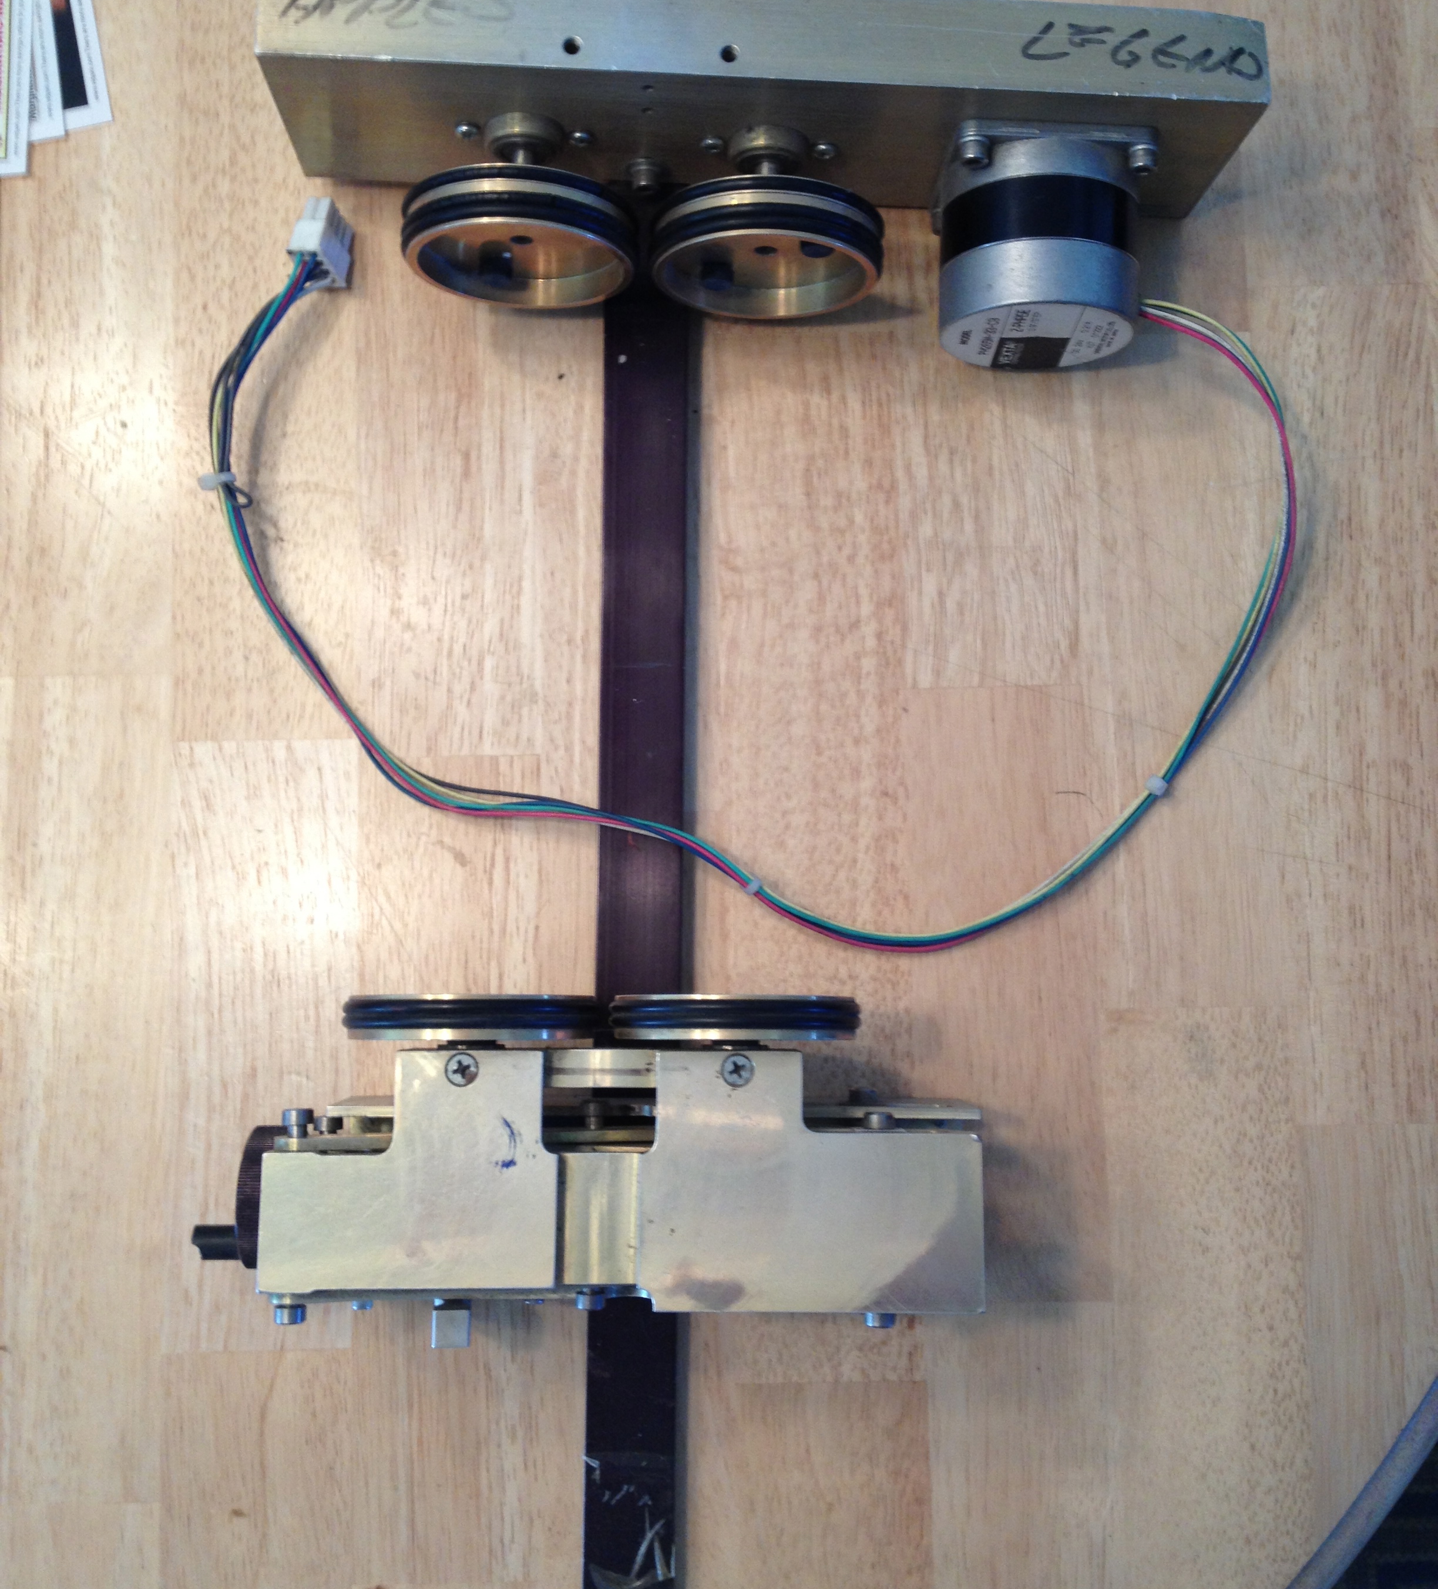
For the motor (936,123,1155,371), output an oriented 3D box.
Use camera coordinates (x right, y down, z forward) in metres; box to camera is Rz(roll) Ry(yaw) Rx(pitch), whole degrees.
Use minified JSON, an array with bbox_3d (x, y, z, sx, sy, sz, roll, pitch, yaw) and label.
[{"bbox_3d":[0.094,-0.159,0.566,0.057,0.057,0.054,2,84,-2],"label":"motor"}]

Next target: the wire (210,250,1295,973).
[{"bbox_3d":[0.011,-0.057,0.568,0.321,0.039,0.202,2,84,-2],"label":"wire"}]

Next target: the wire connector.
[{"bbox_3d":[-0.119,-0.166,0.582,0.010,0.021,0.018,6,80,10],"label":"wire connector"}]

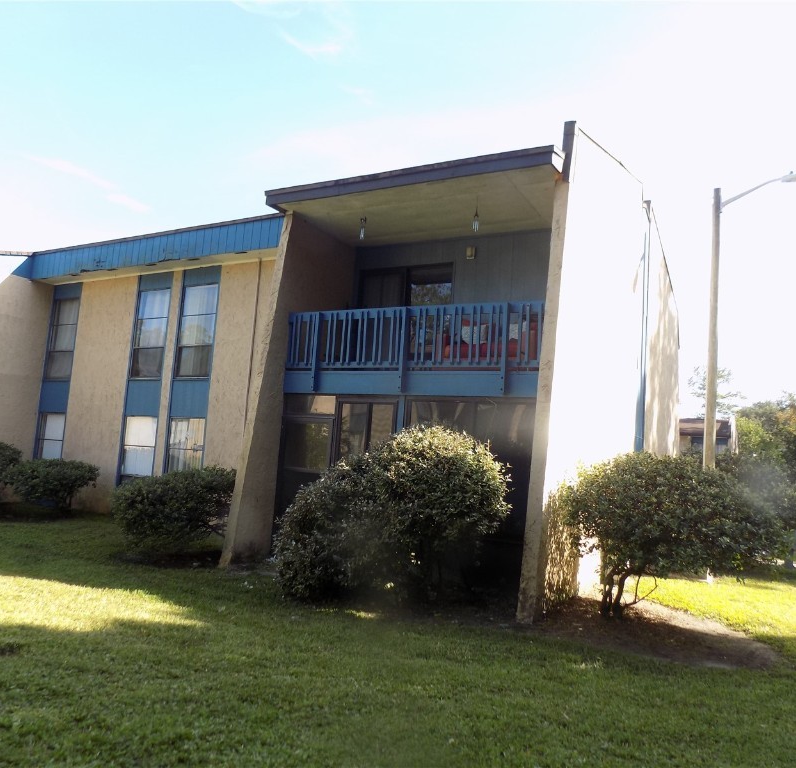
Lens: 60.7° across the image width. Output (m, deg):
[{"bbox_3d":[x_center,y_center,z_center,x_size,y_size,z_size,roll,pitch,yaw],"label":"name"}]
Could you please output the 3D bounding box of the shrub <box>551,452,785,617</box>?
[{"bbox_3d":[3.264,1.824,8.150,2.580,1.992,2.300,1,-7,22],"label":"shrub"}]

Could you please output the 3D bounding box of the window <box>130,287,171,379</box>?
[{"bbox_3d":[-5.254,-1.061,14.500,1.042,1.988,0.120,0,-7,30],"label":"window"}]

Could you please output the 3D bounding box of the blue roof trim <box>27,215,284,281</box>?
[{"bbox_3d":[-4.952,-2.690,13.796,7.585,0.640,0.217,0,-7,28],"label":"blue roof trim"}]

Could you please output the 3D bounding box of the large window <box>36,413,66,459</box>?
[{"bbox_3d":[-8.030,1.299,15.771,1.013,1.245,0.120,0,-7,30],"label":"large window"}]

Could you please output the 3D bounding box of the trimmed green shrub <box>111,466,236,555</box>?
[{"bbox_3d":[-3.339,1.916,10.579,1.800,1.180,1.500,0,-7,30],"label":"trimmed green shrub"}]

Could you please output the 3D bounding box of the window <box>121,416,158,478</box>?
[{"bbox_3d":[-5.402,1.311,14.243,1.071,1.250,0.120,0,-7,30],"label":"window"}]

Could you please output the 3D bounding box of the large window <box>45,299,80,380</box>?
[{"bbox_3d":[-7.878,-1.057,16.024,1.033,1.969,0.120,0,-7,30],"label":"large window"}]

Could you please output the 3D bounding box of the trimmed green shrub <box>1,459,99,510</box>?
[{"bbox_3d":[-7.099,2.058,13.900,1.747,1.063,1.500,7,-7,-26],"label":"trimmed green shrub"}]

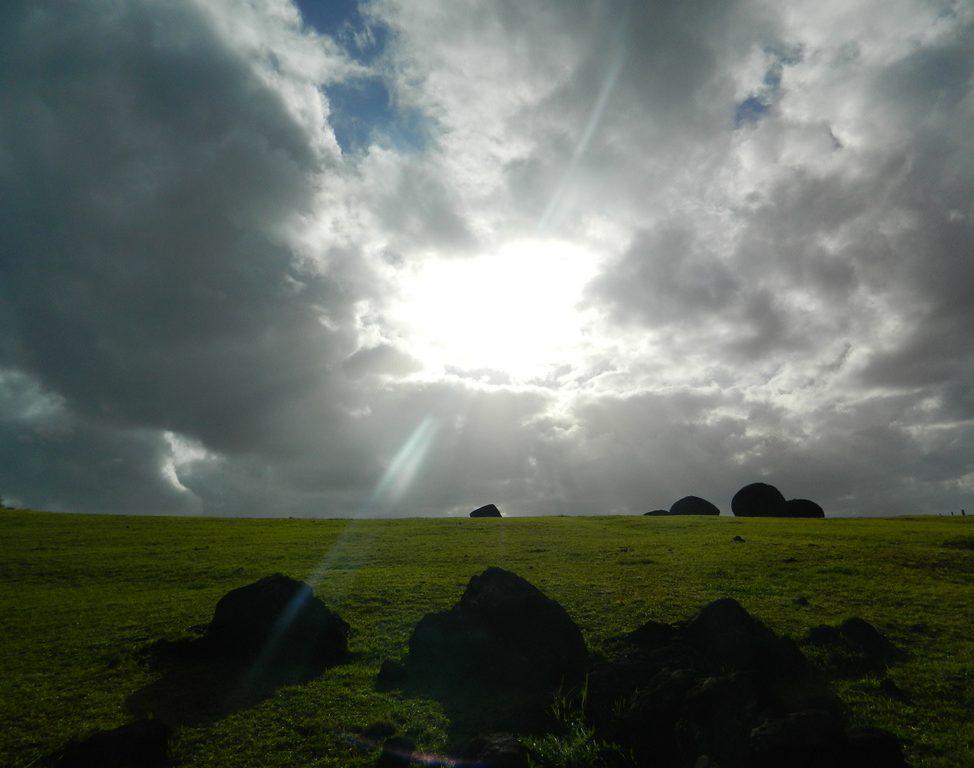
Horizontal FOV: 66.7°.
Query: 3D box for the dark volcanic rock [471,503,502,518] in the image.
[{"bbox_3d":[-0.037,4.664,27.000,1.170,0.570,1.000,0,-11,0],"label":"dark volcanic rock"}]

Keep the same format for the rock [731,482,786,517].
[{"bbox_3d":[10.686,4.618,29.000,2.200,1.470,2.000,0,-10,0],"label":"rock"}]

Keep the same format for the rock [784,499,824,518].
[{"bbox_3d":[12.759,5.122,30.000,1.950,0.910,1.700,0,-10,0],"label":"rock"}]

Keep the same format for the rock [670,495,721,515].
[{"bbox_3d":[7.876,4.676,28.000,1.930,0.830,1.600,0,-11,0],"label":"rock"}]

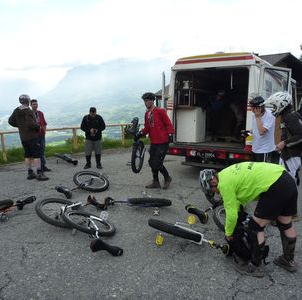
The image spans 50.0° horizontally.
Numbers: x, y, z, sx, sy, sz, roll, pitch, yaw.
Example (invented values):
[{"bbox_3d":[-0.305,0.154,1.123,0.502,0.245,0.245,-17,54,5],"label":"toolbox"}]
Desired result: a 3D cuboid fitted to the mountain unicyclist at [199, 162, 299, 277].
[{"bbox_3d":[0.977,0.604,3.175,0.920,1.060,0.580,3,9,22],"label":"mountain unicyclist"}]

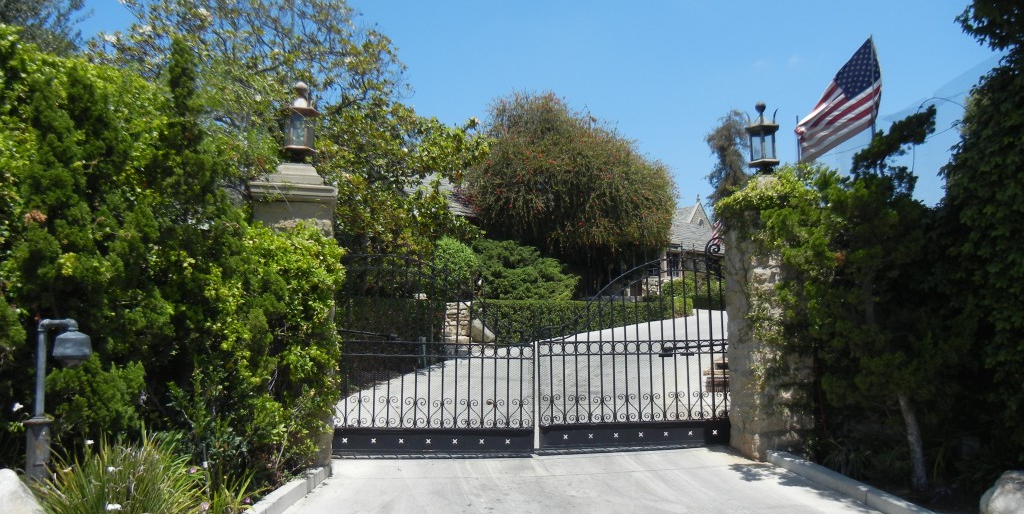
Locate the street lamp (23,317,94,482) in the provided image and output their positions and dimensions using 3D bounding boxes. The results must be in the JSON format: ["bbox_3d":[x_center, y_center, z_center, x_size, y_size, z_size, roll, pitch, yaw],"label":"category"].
[{"bbox_3d":[-3.475,1.122,6.800,0.460,1.300,0.280,-1,-5,14],"label":"street lamp"}]

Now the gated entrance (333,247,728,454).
[{"bbox_3d":[0.306,1.040,10.030,4.630,2.300,0.180,1,-5,-11],"label":"gated entrance"}]

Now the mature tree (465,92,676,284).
[{"bbox_3d":[1.912,-2.010,29.000,6.600,6.200,6.300,0,-5,0],"label":"mature tree"}]

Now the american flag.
[{"bbox_3d":[4.341,-2.081,11.800,1.120,1.600,0.500,-1,-5,14],"label":"american flag"}]

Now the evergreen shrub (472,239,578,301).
[{"bbox_3d":[0.327,0.400,21.500,2.450,1.600,2.200,0,-5,0],"label":"evergreen shrub"}]

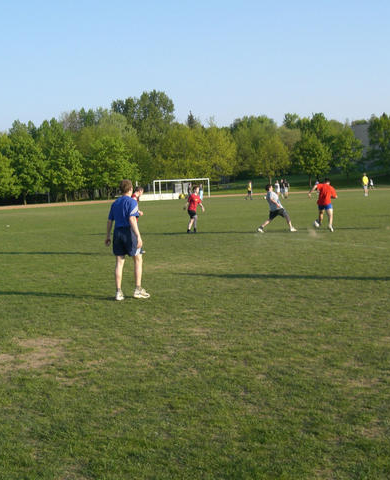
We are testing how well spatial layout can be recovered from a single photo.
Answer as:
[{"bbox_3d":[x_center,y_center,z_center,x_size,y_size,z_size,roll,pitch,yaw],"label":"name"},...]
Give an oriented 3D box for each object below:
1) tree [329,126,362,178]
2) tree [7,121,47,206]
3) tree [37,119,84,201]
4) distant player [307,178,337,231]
[{"bbox_3d":[23.641,-13.464,110.000,5.170,8.610,5.170,-2,5,12],"label":"tree"},{"bbox_3d":[-27.259,-12.494,114.000,6.330,13.790,6.330,-4,5,-13],"label":"tree"},{"bbox_3d":[-22.206,-13.167,116.000,7.590,13.790,7.590,-4,5,-10],"label":"tree"},{"bbox_3d":[3.934,-1.104,21.604,0.880,1.630,0.650,-4,4,-6],"label":"distant player"}]

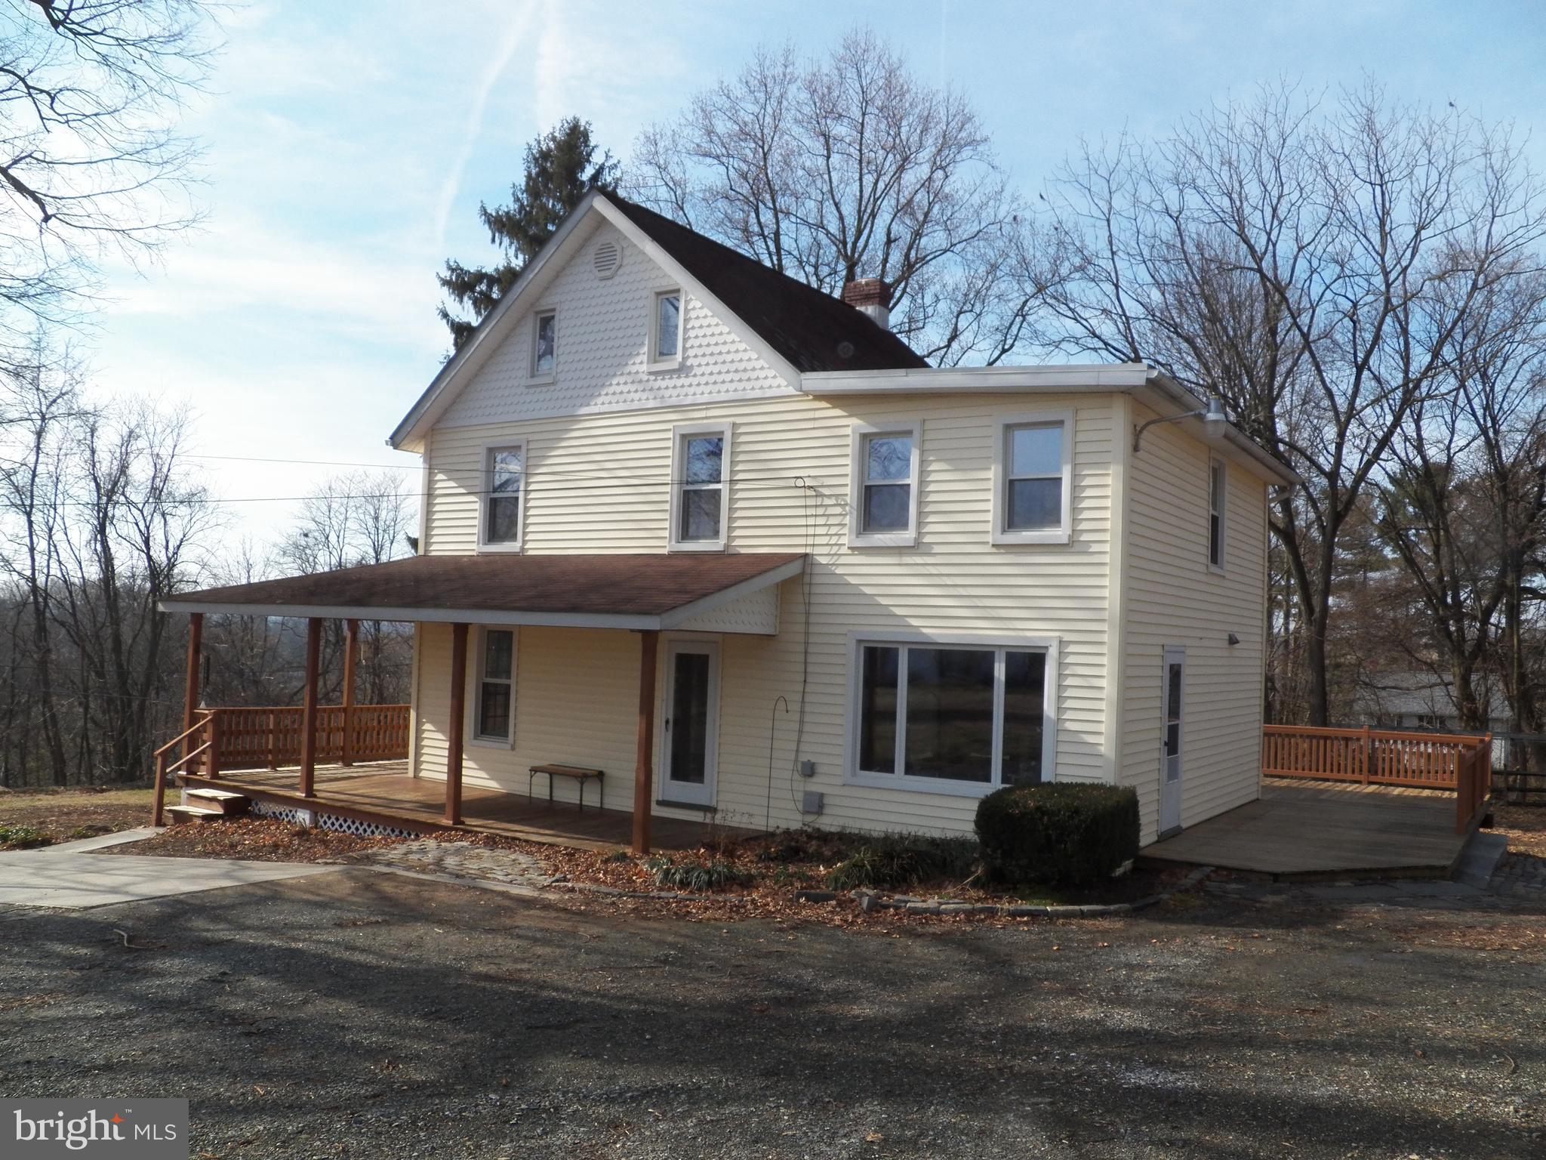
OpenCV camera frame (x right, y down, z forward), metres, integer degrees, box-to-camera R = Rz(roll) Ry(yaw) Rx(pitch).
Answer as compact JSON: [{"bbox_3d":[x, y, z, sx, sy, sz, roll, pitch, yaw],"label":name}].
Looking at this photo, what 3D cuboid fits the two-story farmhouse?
[{"bbox_3d":[-0.285,-0.932,18.280,13.220,8.700,10.050,0,-3,33],"label":"two-story farmhouse"}]

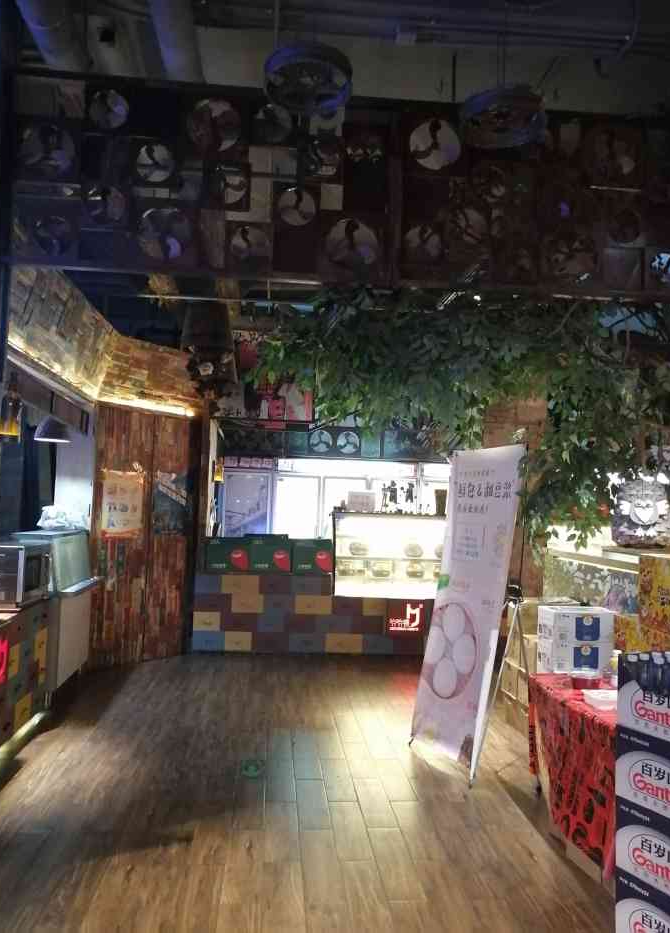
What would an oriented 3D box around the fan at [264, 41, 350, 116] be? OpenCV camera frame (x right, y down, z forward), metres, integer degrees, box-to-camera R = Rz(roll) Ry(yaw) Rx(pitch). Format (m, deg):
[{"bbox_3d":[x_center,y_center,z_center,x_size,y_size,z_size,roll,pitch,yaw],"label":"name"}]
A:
[{"bbox_3d":[-0.137,-1.984,3.750,0.440,0.120,0.440,2,-3,-5],"label":"fan"}]

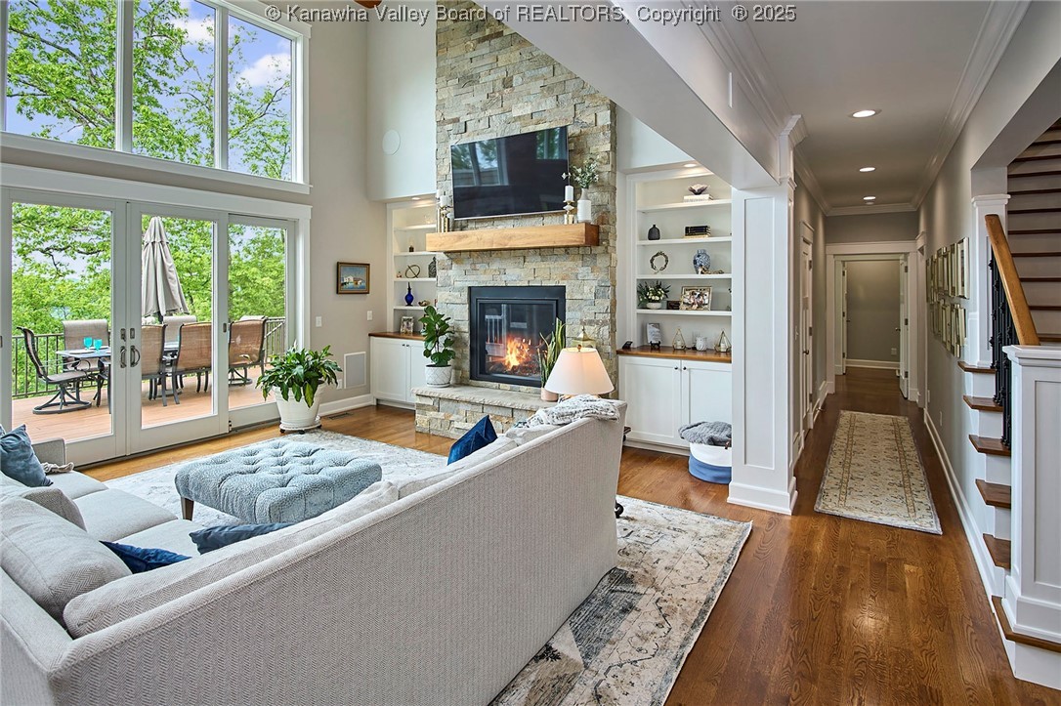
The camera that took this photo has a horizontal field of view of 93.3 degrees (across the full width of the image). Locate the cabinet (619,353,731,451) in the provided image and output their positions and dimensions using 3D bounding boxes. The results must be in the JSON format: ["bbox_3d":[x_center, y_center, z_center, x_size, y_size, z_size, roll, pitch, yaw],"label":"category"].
[{"bbox_3d":[1.552,0.529,5.020,1.212,0.919,0.505,4,7,32],"label":"cabinet"}]

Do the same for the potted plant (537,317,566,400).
[{"bbox_3d":[0.213,0.068,4.969,0.303,0.808,0.283,0,6,0],"label":"potted plant"}]

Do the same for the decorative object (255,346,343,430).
[{"bbox_3d":[-2.563,0.401,5.555,0.848,0.939,0.828,4,7,32],"label":"decorative object"}]

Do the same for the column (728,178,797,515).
[{"bbox_3d":[1.731,-0.047,3.737,0.404,2.343,0.404,4,7,32],"label":"column"}]

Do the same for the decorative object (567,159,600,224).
[{"bbox_3d":[0.485,-1.514,4.646,0.283,0.616,0.253,4,7,32],"label":"decorative object"}]

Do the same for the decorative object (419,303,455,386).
[{"bbox_3d":[-1.039,-0.076,5.606,0.404,0.929,0.384,0,6,0],"label":"decorative object"}]

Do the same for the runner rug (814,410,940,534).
[{"bbox_3d":[3.314,0.968,4.833,0.707,0.020,3.495,4,7,34],"label":"runner rug"}]

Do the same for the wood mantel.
[{"bbox_3d":[-0.229,-1.159,5.101,1.899,0.207,0.283,4,7,32],"label":"wood mantel"}]

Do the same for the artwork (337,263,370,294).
[{"bbox_3d":[-2.235,-0.945,6.312,0.035,0.389,0.495,4,7,32],"label":"artwork"}]

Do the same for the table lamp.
[{"bbox_3d":[0.322,0.236,3.330,0.460,0.570,0.460,0,6,0],"label":"table lamp"}]

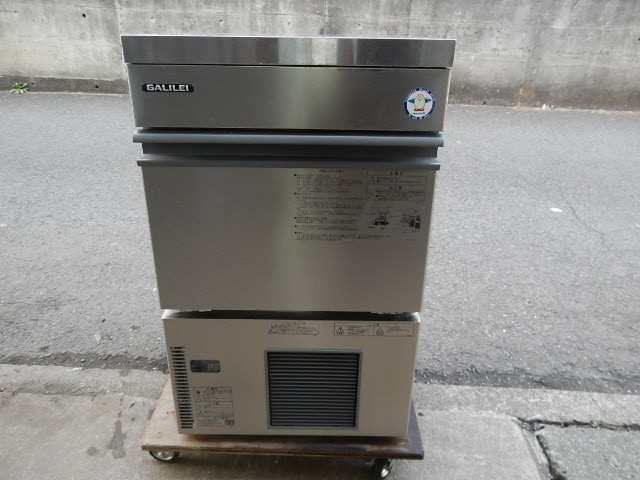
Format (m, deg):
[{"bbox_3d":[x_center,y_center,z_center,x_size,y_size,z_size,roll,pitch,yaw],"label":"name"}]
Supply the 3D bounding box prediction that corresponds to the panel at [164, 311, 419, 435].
[{"bbox_3d":[-0.056,0.281,0.972,0.495,0.293,0.050,1,23,0],"label":"panel"}]

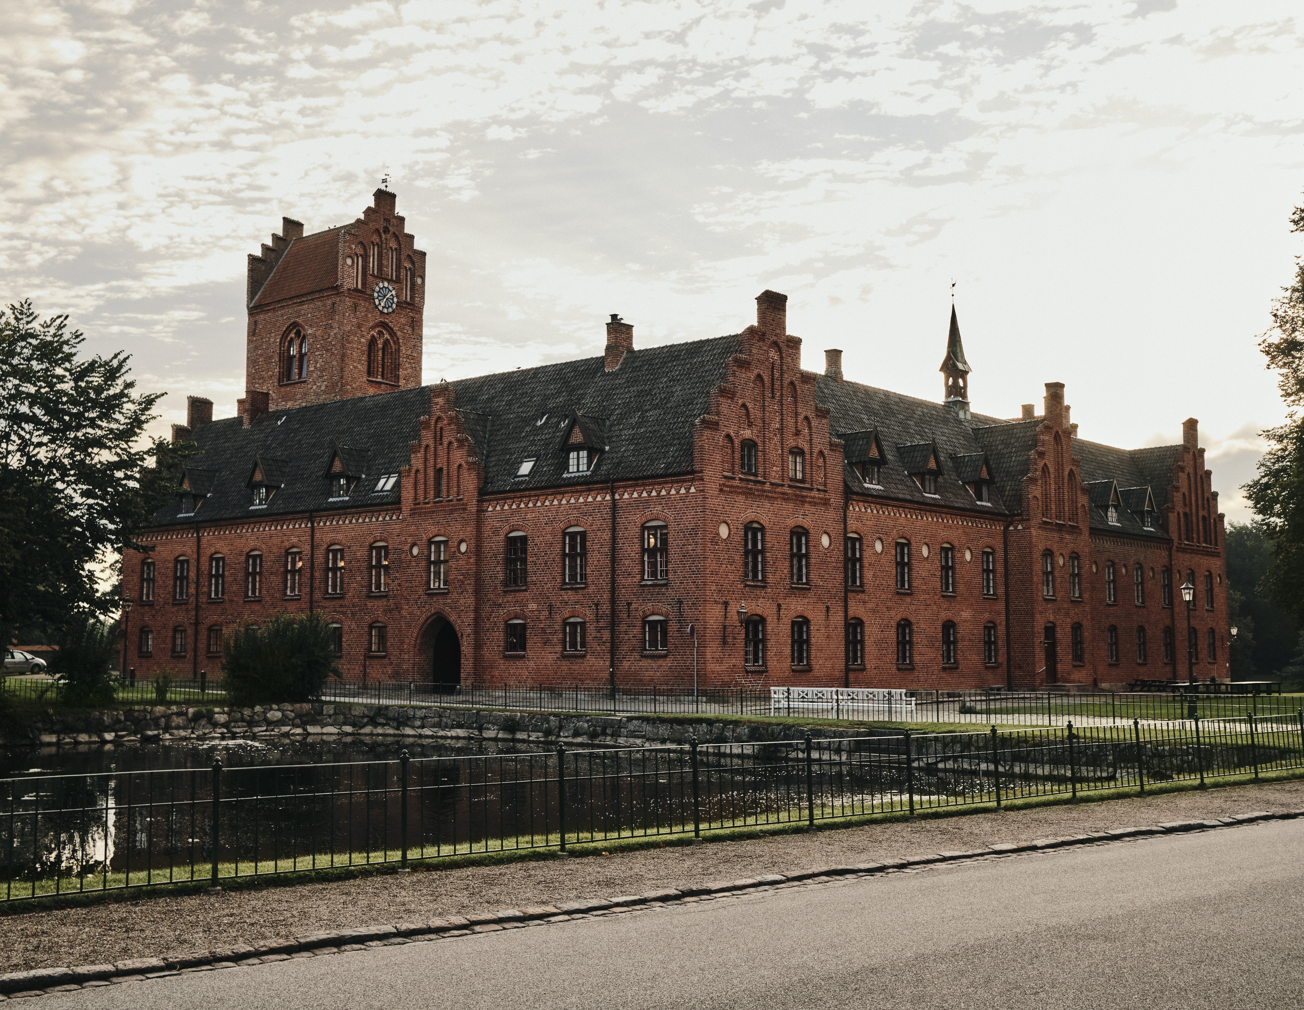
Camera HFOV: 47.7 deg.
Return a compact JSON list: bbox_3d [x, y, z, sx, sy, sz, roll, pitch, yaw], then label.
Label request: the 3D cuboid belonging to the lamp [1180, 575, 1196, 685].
[{"bbox_3d":[14.493,3.908,39.688,0.400,3.700,0.400,-2,-6,20],"label":"lamp"}]

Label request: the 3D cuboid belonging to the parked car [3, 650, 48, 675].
[{"bbox_3d":[-43.876,10.749,100.766,1.820,1.660,4.500,-4,-7,33],"label":"parked car"}]

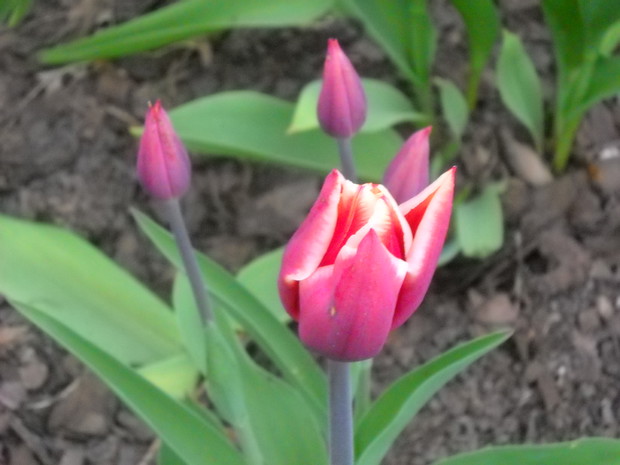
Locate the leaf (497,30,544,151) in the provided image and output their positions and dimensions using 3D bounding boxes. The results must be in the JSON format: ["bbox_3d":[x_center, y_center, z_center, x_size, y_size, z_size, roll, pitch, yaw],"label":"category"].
[{"bbox_3d":[0.119,-0.080,1.060,0.024,0.072,0.016,-13,36,10],"label":"leaf"}]

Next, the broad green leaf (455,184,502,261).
[{"bbox_3d":[0.089,-0.005,0.990,0.026,0.030,0.022,0,37,0],"label":"broad green leaf"}]

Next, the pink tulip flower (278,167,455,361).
[{"bbox_3d":[0.020,0.012,0.680,0.063,0.065,0.060,0,37,0],"label":"pink tulip flower"}]

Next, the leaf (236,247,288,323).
[{"bbox_3d":[-0.018,0.026,0.880,0.036,0.038,0.026,0,37,0],"label":"leaf"}]

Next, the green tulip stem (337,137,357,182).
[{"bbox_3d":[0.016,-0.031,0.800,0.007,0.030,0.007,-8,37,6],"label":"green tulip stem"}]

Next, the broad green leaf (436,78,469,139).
[{"bbox_3d":[0.079,-0.069,1.040,0.017,0.038,0.012,-12,36,9],"label":"broad green leaf"}]

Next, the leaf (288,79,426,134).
[{"bbox_3d":[0.026,-0.069,1.030,0.076,0.022,0.026,0,37,0],"label":"leaf"}]

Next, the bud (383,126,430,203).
[{"bbox_3d":[0.041,-0.026,0.780,0.022,0.046,0.022,11,36,-8],"label":"bud"}]

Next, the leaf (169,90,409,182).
[{"bbox_3d":[-0.018,-0.052,1.000,0.138,0.030,0.044,-5,37,4],"label":"leaf"}]

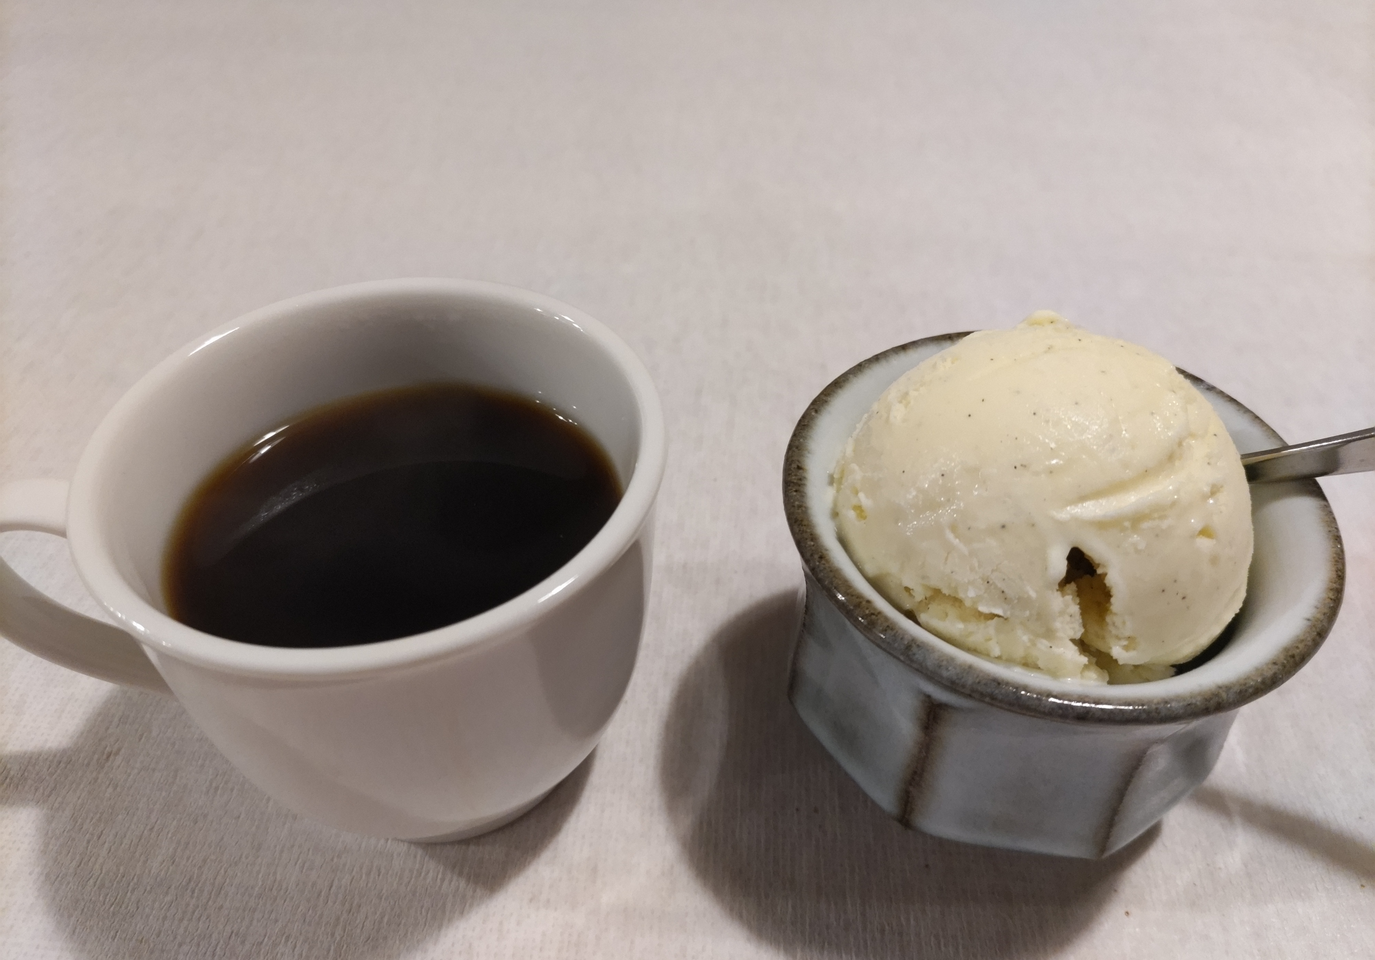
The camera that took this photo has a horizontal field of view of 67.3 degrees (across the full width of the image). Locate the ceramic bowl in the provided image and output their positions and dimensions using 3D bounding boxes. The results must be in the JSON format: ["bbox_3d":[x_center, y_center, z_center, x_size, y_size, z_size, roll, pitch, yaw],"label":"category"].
[{"bbox_3d":[0.057,0.021,0.181,0.084,0.056,0.084,0,45,0],"label":"ceramic bowl"}]

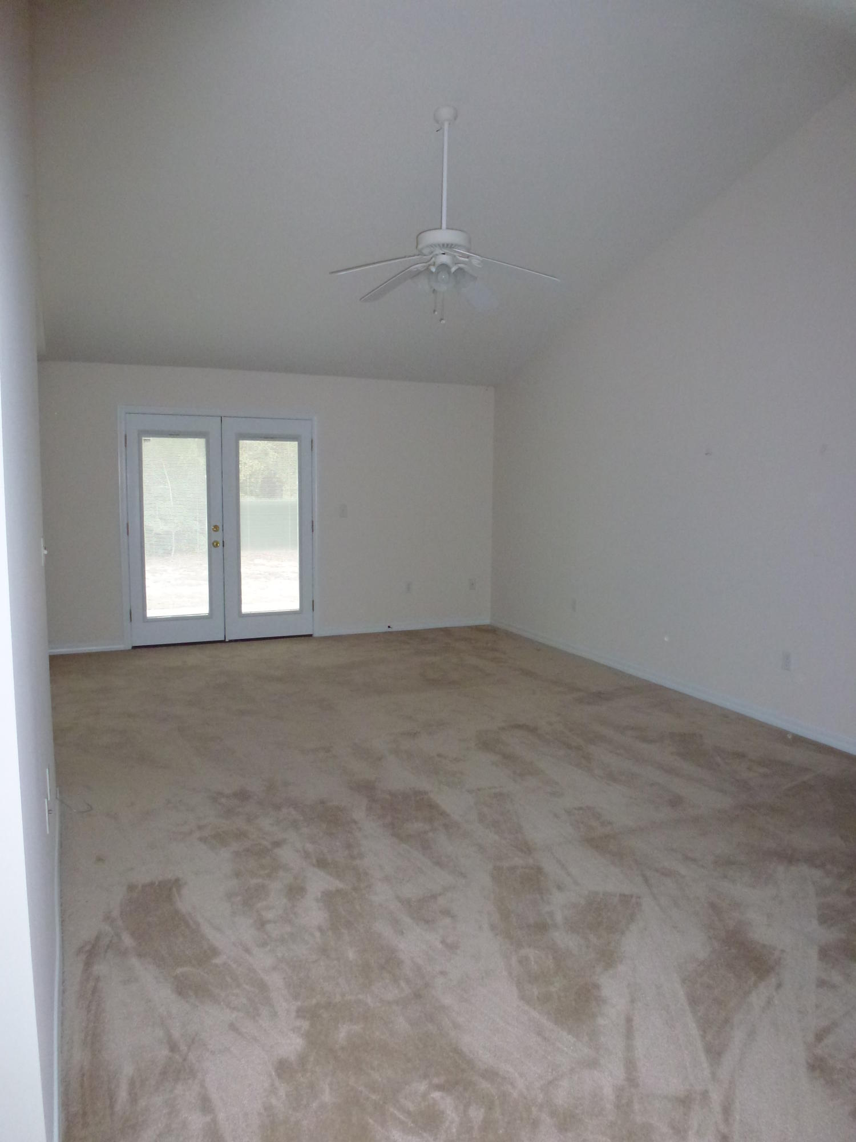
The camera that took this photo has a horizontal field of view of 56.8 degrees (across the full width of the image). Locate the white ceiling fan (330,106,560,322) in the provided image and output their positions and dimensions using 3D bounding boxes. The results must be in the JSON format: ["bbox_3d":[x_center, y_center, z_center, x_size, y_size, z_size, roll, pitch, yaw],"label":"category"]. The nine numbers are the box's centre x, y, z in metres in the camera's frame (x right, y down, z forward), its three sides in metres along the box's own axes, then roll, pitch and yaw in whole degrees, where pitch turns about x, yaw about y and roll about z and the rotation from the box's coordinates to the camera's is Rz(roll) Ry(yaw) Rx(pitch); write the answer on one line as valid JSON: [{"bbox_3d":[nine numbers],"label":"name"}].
[{"bbox_3d":[0.092,-1.883,4.139,1.270,1.106,1.230,0,6,-7],"label":"white ceiling fan"}]

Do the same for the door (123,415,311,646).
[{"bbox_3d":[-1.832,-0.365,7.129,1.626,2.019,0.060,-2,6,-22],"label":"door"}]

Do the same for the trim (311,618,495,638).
[{"bbox_3d":[-0.206,0.554,7.898,1.853,0.082,0.016,-2,6,-22],"label":"trim"}]

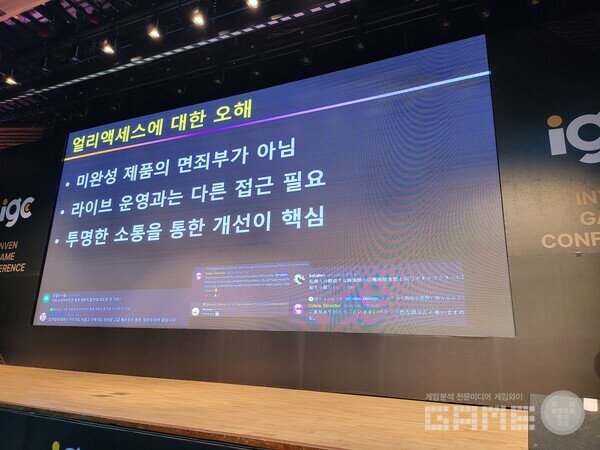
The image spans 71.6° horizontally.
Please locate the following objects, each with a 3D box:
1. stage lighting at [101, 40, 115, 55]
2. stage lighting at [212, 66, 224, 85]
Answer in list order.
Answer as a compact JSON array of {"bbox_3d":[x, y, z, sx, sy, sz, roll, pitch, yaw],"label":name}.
[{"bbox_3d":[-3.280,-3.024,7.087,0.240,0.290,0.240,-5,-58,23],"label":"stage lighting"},{"bbox_3d":[-1.557,-2.855,7.945,0.240,0.300,0.320,-5,24,23],"label":"stage lighting"}]

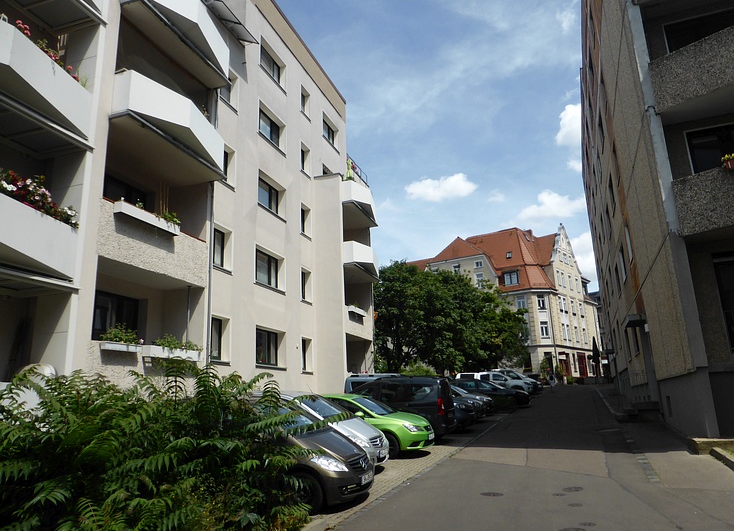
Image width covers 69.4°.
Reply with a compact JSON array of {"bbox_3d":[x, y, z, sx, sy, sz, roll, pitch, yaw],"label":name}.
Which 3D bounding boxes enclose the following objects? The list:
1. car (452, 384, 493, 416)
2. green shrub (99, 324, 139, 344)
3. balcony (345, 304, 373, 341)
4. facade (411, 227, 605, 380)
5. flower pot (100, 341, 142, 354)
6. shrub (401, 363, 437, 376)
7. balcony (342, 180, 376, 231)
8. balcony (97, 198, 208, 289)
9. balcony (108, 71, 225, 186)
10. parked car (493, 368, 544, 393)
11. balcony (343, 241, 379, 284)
[{"bbox_3d":[3.254,5.743,22.902,4.150,1.480,1.760,-7,-15,18],"label":"car"},{"bbox_3d":[-4.770,1.345,10.270,0.340,0.450,0.880,-7,-15,18],"label":"green shrub"},{"bbox_3d":[-0.728,2.678,23.815,1.100,1.160,3.580,-7,-15,18],"label":"balcony"},{"bbox_3d":[18.941,7.148,76.351,19.000,19.700,19.400,-14,-18,39],"label":"facade"},{"bbox_3d":[-4.631,1.570,10.022,0.180,0.150,0.840,-7,-15,18],"label":"flower pot"},{"bbox_3d":[3.171,7.012,31.426,2.400,2.500,2.600,-7,-15,18],"label":"shrub"},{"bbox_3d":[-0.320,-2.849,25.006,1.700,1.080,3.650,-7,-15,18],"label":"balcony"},{"bbox_3d":[-5.032,-0.332,11.950,1.100,1.180,3.470,-7,-15,18],"label":"balcony"},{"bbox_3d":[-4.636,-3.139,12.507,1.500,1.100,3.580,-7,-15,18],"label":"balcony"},{"bbox_3d":[10.058,8.299,37.615,4.600,1.720,1.830,-7,-15,18],"label":"parked car"},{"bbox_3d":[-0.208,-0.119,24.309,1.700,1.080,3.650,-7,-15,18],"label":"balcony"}]

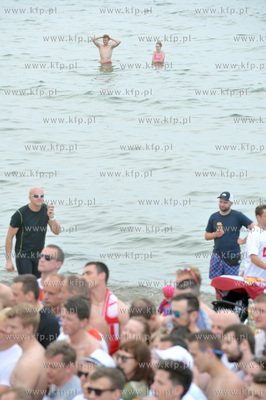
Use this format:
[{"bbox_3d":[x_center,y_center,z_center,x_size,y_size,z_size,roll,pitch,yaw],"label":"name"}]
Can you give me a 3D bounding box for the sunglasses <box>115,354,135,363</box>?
[{"bbox_3d":[-0.038,1.103,15.500,0.145,0.050,0.145,-8,12,-39],"label":"sunglasses"}]

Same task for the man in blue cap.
[{"bbox_3d":[1.232,0.790,28.347,0.620,1.820,0.400,3,10,20],"label":"man in blue cap"}]

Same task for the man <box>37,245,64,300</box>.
[{"bbox_3d":[-0.663,1.254,18.445,0.340,1.790,0.520,-8,12,-39],"label":"man"}]

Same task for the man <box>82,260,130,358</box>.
[{"bbox_3d":[-0.221,1.399,17.947,0.360,1.820,0.540,-9,13,-44],"label":"man"}]

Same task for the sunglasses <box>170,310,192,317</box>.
[{"bbox_3d":[0.358,0.811,15.900,0.150,0.045,0.145,-5,11,-30],"label":"sunglasses"}]

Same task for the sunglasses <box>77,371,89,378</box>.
[{"bbox_3d":[-0.221,1.030,12.932,0.140,0.048,0.142,-1,4,-34],"label":"sunglasses"}]

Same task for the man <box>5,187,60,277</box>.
[{"bbox_3d":[-1.261,0.736,28.146,0.660,1.810,0.420,-5,11,-28],"label":"man"}]

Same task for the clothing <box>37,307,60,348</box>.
[{"bbox_3d":[-0.742,1.085,16.900,0.320,0.700,0.520,-8,12,-39],"label":"clothing"}]

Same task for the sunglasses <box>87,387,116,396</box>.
[{"bbox_3d":[-0.157,1.083,12.487,0.140,0.048,0.142,-1,4,-37],"label":"sunglasses"}]

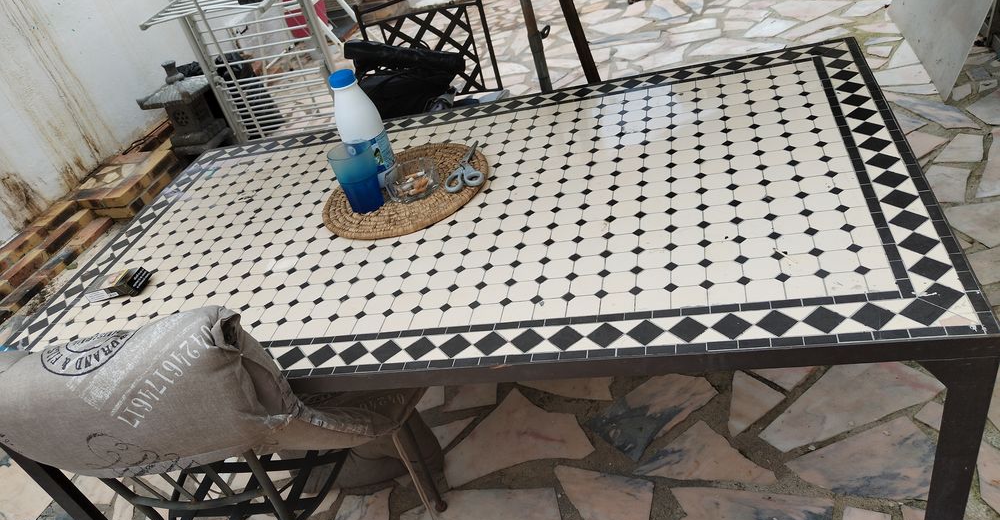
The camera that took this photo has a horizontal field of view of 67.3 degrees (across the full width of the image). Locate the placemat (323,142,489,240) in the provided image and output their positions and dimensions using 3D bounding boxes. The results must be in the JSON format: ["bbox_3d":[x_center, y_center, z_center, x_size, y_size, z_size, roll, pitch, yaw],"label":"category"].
[{"bbox_3d":[-0.188,-0.142,1.501,0.350,0.010,0.350,-6,35,17],"label":"placemat"}]

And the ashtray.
[{"bbox_3d":[-0.173,-0.158,1.477,0.106,0.037,0.106,-16,33,3],"label":"ashtray"}]

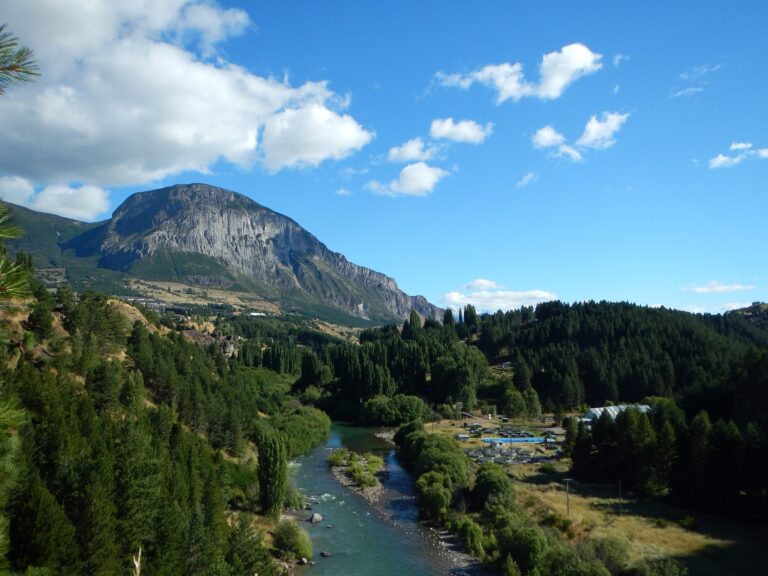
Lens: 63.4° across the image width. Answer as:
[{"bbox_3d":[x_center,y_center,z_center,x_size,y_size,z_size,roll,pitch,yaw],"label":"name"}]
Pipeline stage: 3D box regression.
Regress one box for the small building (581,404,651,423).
[{"bbox_3d":[100.400,54.000,264.000,29.000,7.000,11.500,0,-2,-17],"label":"small building"}]

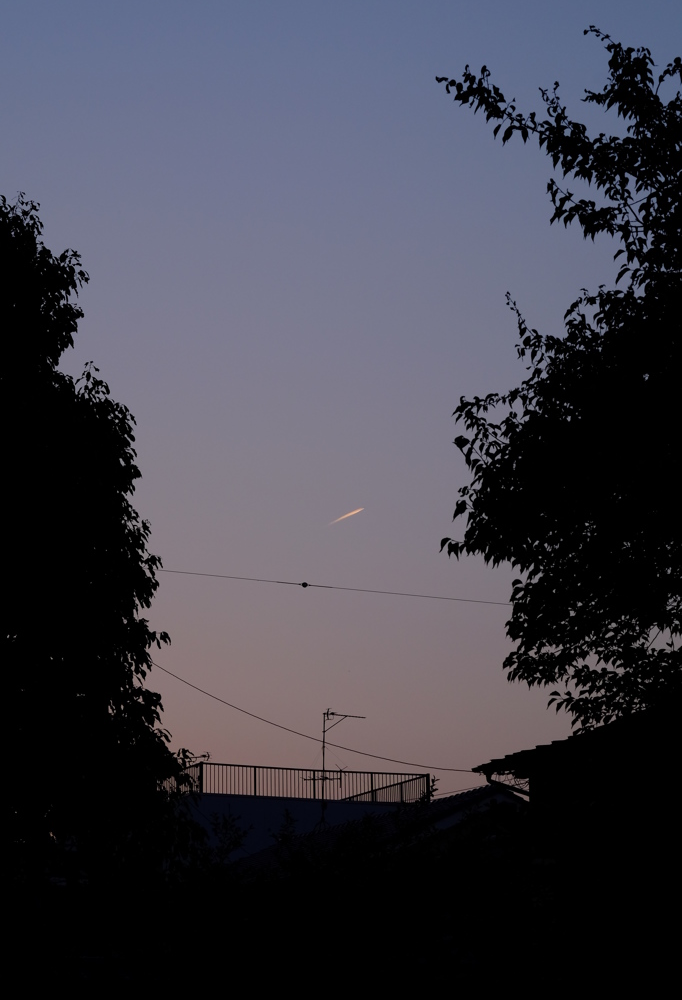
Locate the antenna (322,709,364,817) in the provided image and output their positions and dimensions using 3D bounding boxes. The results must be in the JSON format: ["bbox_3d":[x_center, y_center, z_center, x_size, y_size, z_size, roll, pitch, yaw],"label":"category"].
[{"bbox_3d":[0.063,6.208,55.478,1.200,2.650,0.420,9,-16,-32],"label":"antenna"}]

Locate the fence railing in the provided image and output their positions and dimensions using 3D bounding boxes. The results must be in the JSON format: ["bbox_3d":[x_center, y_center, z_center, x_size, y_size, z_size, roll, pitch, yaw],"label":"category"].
[{"bbox_3d":[-1.758,8.424,67.947,6.796,0.840,5.400,7,-15,-23],"label":"fence railing"}]

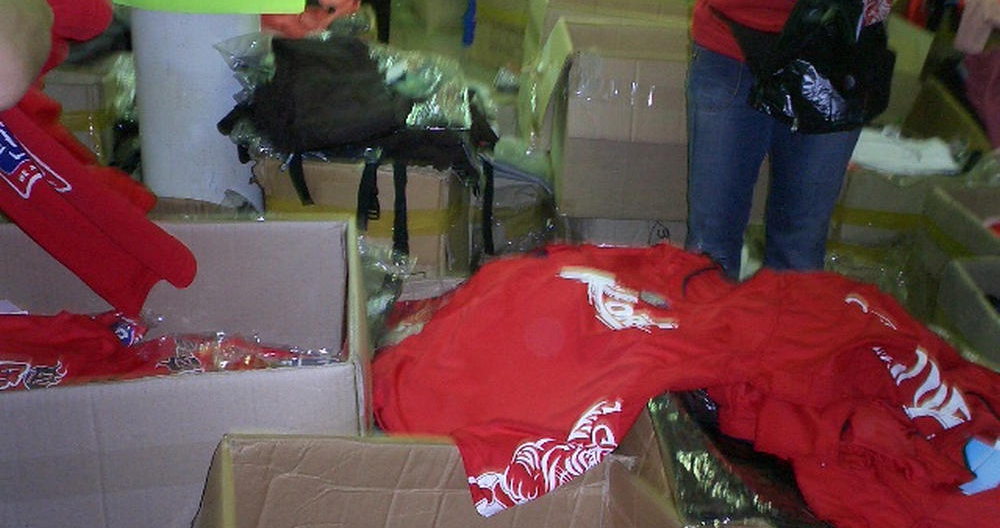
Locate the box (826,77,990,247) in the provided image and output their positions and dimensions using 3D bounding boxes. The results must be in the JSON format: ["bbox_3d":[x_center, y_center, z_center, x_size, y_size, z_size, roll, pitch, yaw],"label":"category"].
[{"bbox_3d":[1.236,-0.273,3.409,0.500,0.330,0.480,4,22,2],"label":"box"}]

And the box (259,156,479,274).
[{"bbox_3d":[-0.306,-0.167,2.547,0.430,0.240,0.360,5,23,5],"label":"box"}]

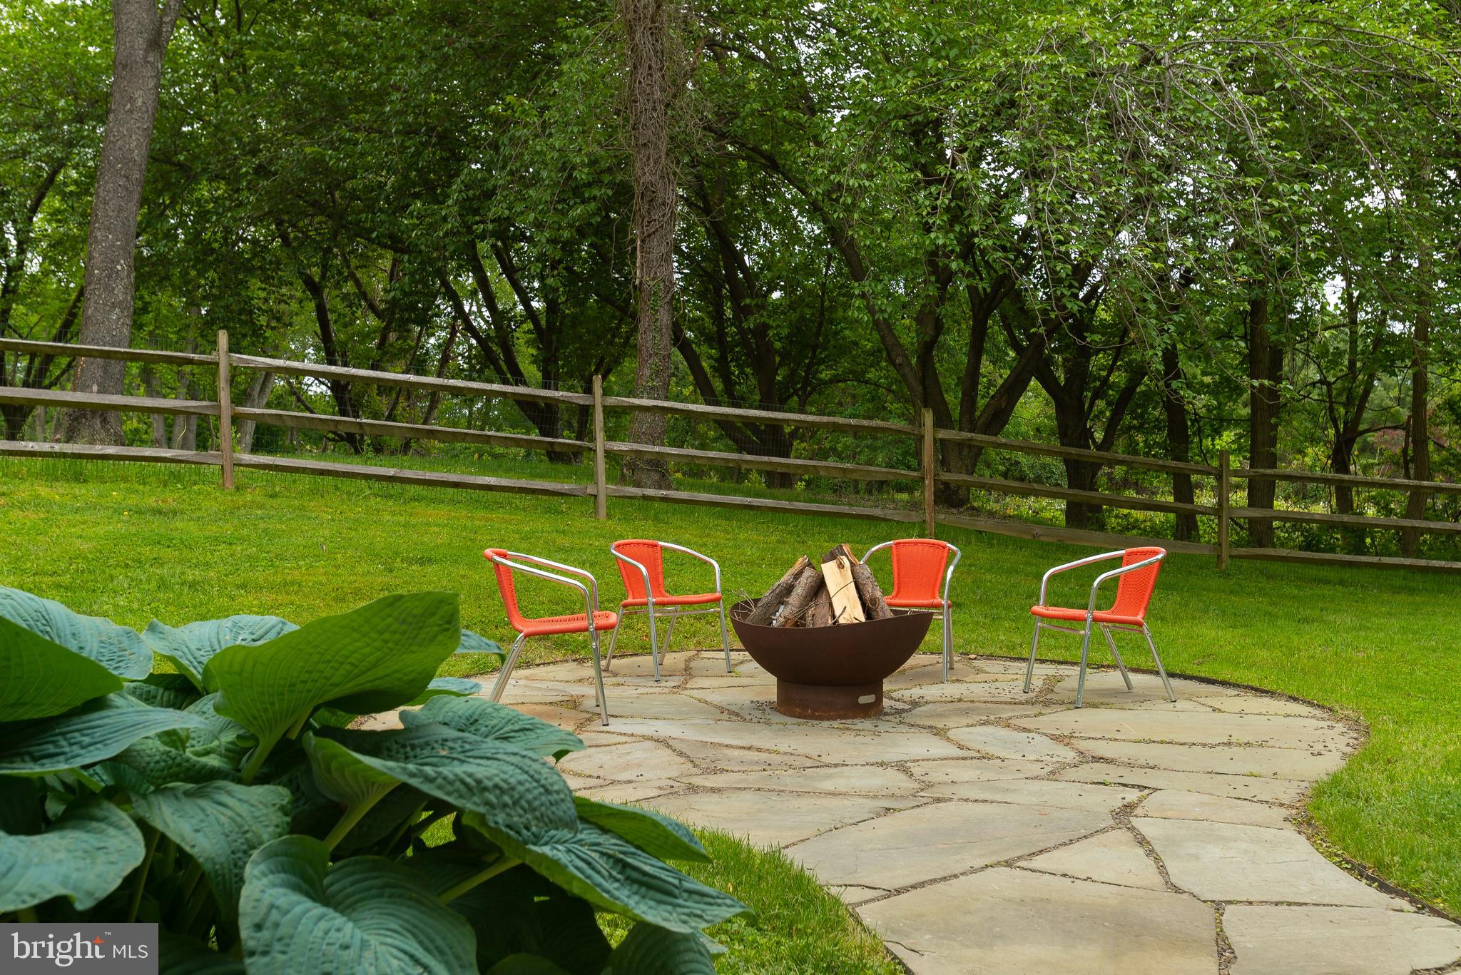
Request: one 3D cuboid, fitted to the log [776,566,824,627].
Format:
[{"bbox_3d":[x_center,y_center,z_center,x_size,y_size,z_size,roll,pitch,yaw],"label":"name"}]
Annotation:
[{"bbox_3d":[0.275,0.539,5.974,0.085,0.420,0.085,33,-19,0],"label":"log"}]

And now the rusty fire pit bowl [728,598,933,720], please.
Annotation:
[{"bbox_3d":[0.459,0.783,6.074,0.923,0.470,0.923,0,0,0],"label":"rusty fire pit bowl"}]

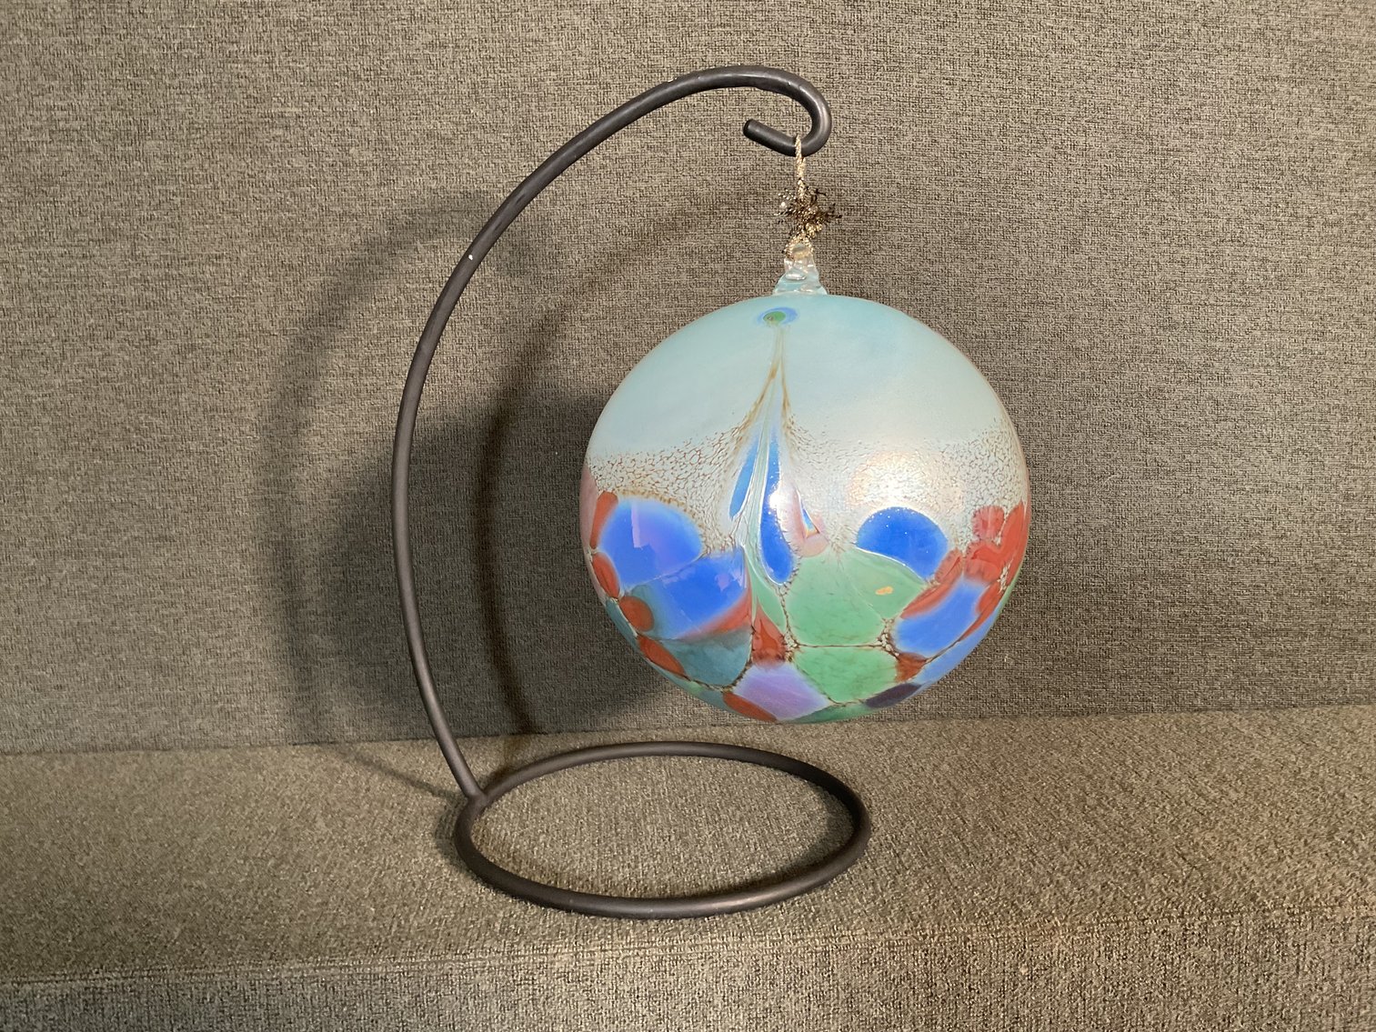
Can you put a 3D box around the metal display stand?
[{"bbox_3d":[-0.025,-0.017,0.423,0.182,0.270,0.155,1,8,14],"label":"metal display stand"}]

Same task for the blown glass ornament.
[{"bbox_3d":[0.040,-0.011,0.396,0.152,0.162,0.152,-1,7,0],"label":"blown glass ornament"}]

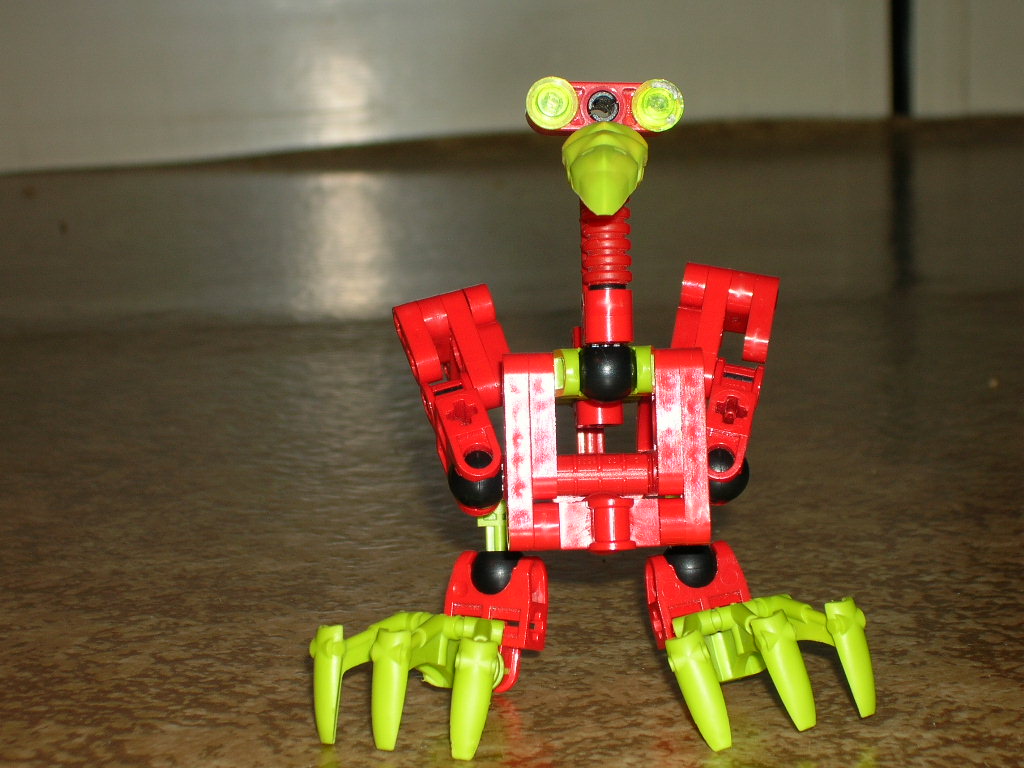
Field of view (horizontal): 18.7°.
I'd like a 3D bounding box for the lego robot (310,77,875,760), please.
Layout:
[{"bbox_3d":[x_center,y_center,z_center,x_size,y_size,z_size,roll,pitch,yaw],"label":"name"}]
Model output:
[{"bbox_3d":[0.011,-0.001,0.497,0.090,0.103,0.066,-1,13,-6],"label":"lego robot"}]

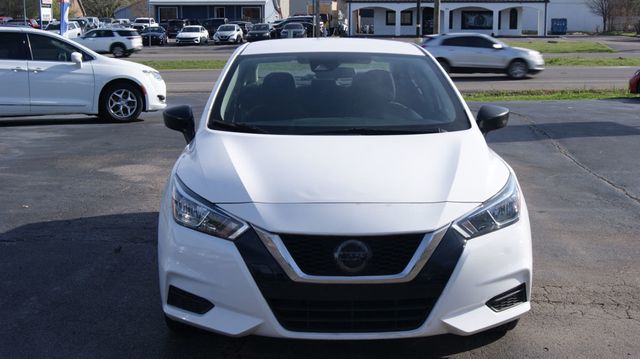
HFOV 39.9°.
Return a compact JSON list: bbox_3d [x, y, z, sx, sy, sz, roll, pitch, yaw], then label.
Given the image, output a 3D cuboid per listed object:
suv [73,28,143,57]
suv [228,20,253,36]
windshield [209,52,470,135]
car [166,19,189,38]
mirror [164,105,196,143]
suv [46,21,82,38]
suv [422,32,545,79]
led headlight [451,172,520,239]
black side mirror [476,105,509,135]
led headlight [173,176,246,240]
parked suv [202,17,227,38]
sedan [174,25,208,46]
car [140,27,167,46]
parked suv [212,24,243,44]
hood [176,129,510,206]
[{"bbox_3d":[-13.689,-8.513,55.000,5.050,1.770,1.980,0,9,0],"label":"suv"},{"bbox_3d":[-7.076,-13.352,78.500,1.870,1.620,4.600,0,9,1],"label":"suv"},{"bbox_3d":[0.100,-0.493,4.892,1.390,0.150,0.930,0,37,-1],"label":"windshield"},{"bbox_3d":[-12.927,-13.698,80.000,1.900,1.750,4.700,0,10,2],"label":"car"},{"bbox_3d":[-0.787,-0.312,4.987,0.200,0.205,0.160,0,10,-1],"label":"mirror"},{"bbox_3d":[-18.905,-10.761,65.000,1.860,1.680,4.700,0,9,-1],"label":"suv"},{"bbox_3d":[6.060,-4.663,33.300,4.820,1.670,1.900,0,9,-1],"label":"suv"},{"bbox_3d":[0.726,0.118,3.942,0.410,0.225,0.460,0,10,-1],"label":"led headlight"},{"bbox_3d":[0.983,-0.325,5.030,0.200,0.190,0.160,0,10,-1],"label":"black side mirror"},{"bbox_3d":[-0.473,0.123,3.912,0.410,0.225,0.460,0,10,-1],"label":"led headlight"},{"bbox_3d":[-9.331,-13.311,78.000,1.980,1.800,4.950,0,9,1],"label":"parked suv"},{"bbox_3d":[-9.913,-11.168,68.300,1.820,1.430,4.680,0,9,1],"label":"sedan"},{"bbox_3d":[-12.800,-11.003,68.000,1.800,1.430,4.600,0,9,-2],"label":"car"},{"bbox_3d":[-7.290,-11.451,69.500,1.800,1.570,4.450,1,10,4],"label":"parked suv"},{"bbox_3d":[0.115,-0.074,4.285,1.530,0.250,0.970,0,9,-1],"label":"hood"}]

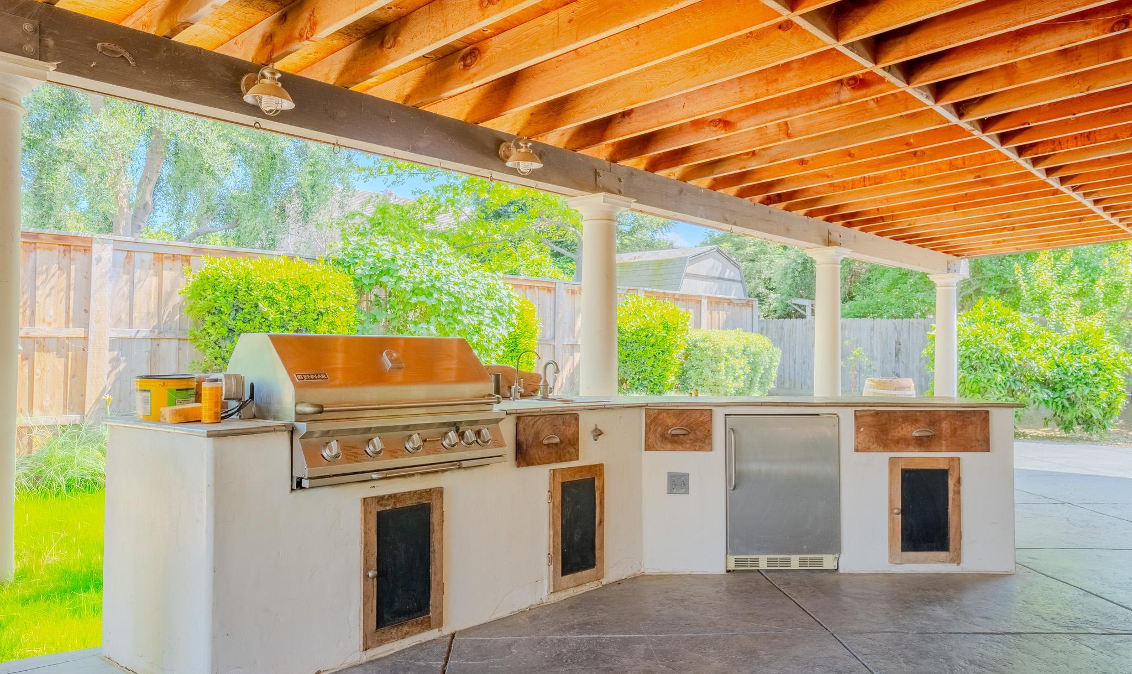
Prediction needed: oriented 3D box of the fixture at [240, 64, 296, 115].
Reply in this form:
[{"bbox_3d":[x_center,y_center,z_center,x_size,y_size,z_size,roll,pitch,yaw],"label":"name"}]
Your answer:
[{"bbox_3d":[-1.343,-1.093,3.792,0.301,0.224,0.228,-1,-2,42],"label":"fixture"}]

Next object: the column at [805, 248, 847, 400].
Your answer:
[{"bbox_3d":[2.605,0.237,8.465,0.315,2.262,0.315,-1,-2,42],"label":"column"}]

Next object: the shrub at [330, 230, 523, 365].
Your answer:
[{"bbox_3d":[-1.586,0.135,9.606,1.200,2.479,1.950,-1,-2,42],"label":"shrub"}]

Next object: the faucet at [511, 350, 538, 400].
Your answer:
[{"bbox_3d":[-0.243,0.211,4.725,0.190,0.275,0.055,-1,-2,37],"label":"faucet"}]

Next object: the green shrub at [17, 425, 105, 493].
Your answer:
[{"bbox_3d":[-4.421,1.009,7.401,0.800,0.640,0.950,-1,-2,42],"label":"green shrub"}]

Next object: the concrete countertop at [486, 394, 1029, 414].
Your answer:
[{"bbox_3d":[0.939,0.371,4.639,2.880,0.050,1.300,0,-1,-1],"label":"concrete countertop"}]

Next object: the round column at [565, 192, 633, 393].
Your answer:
[{"bbox_3d":[0.301,0.045,7.508,0.420,2.559,0.420,-1,-2,42],"label":"round column"}]

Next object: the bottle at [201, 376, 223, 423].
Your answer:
[{"bbox_3d":[-1.263,0.222,3.034,0.069,0.160,0.069,1,-2,-20],"label":"bottle"}]

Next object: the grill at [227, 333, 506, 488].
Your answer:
[{"bbox_3d":[-0.787,0.269,3.466,0.640,0.555,0.946,-1,-2,43],"label":"grill"}]

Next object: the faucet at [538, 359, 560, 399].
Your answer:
[{"bbox_3d":[-0.094,0.247,4.927,0.150,0.215,0.100,-1,-2,37],"label":"faucet"}]

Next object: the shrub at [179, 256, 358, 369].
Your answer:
[{"bbox_3d":[-2.780,0.196,7.995,1.350,1.910,1.600,-1,-2,42],"label":"shrub"}]

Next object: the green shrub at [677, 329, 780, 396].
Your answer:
[{"bbox_3d":[2.675,0.578,13.985,1.450,1.389,1.650,-1,-2,42],"label":"green shrub"}]

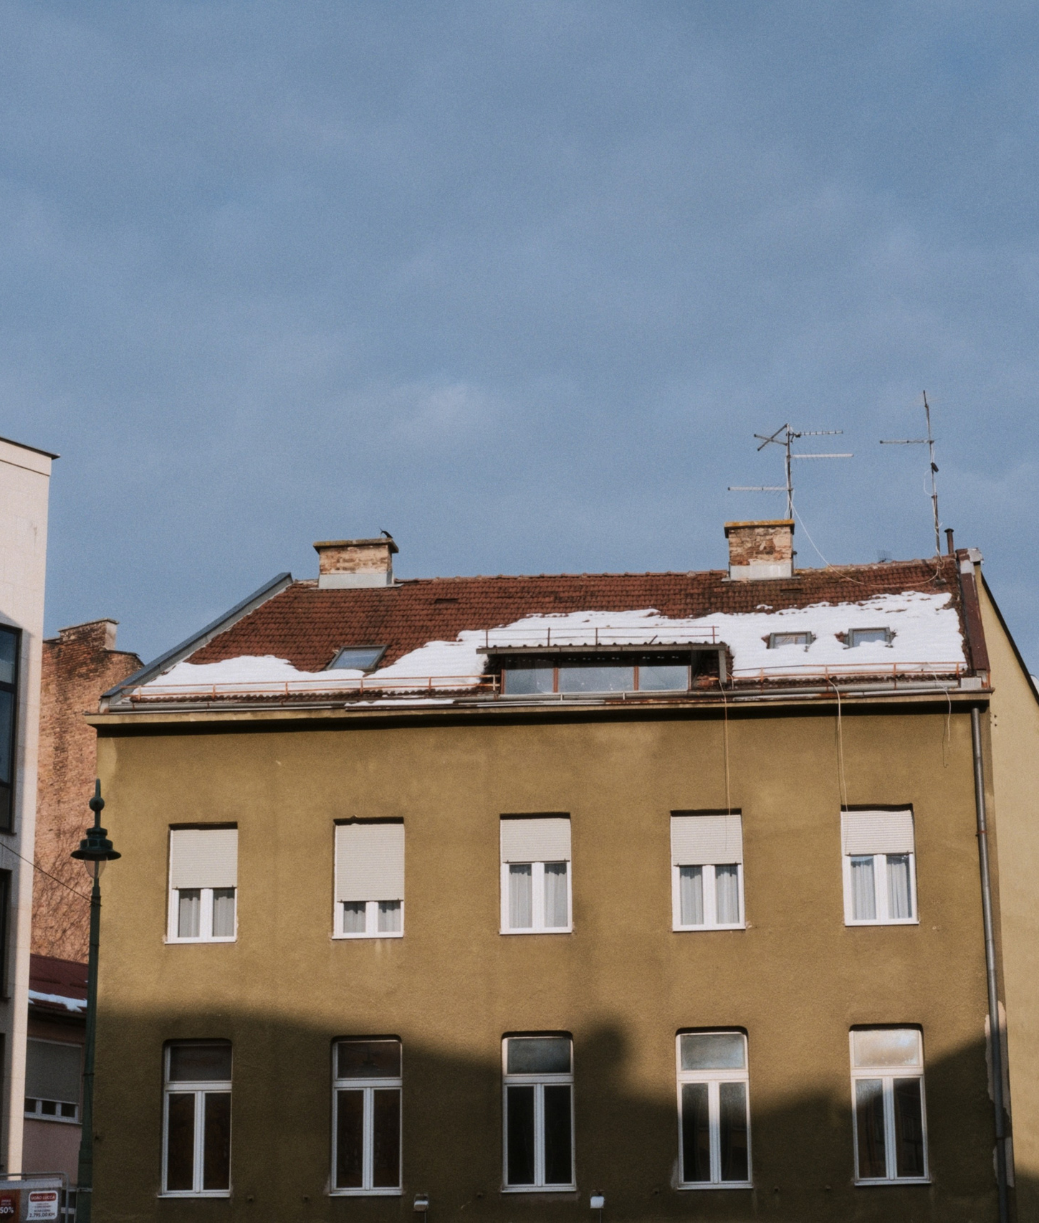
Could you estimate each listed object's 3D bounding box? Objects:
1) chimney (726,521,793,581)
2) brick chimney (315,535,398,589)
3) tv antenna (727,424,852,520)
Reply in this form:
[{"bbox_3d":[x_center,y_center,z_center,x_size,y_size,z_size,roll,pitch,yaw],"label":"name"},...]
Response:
[{"bbox_3d":[4.246,-0.973,47.500,1.208,1.040,0.626,-2,-16,5],"label":"chimney"},{"bbox_3d":[-2.938,-0.765,48.540,1.439,0.877,0.626,-2,-16,5],"label":"brick chimney"},{"bbox_3d":[4.795,-2.511,47.875,2.237,1.812,1.080,-2,-16,5],"label":"tv antenna"}]

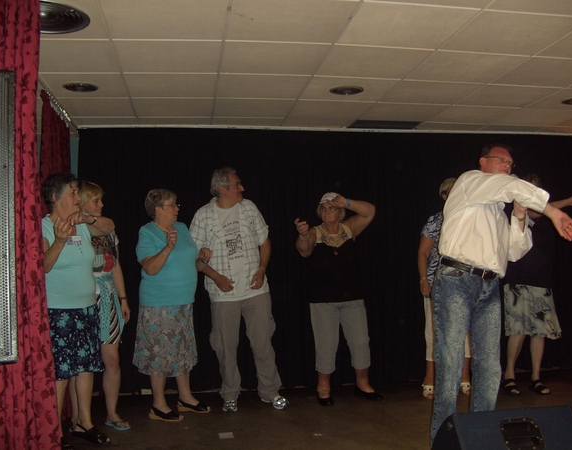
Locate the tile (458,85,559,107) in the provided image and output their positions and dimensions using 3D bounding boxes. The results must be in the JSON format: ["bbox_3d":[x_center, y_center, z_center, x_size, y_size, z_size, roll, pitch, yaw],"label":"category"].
[{"bbox_3d":[1.574,-0.927,4.586,0.600,0.025,0.600,0,-4,-8],"label":"tile"}]

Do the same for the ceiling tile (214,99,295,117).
[{"bbox_3d":[-0.257,-0.899,4.937,0.600,0.025,0.600,0,-4,-8],"label":"ceiling tile"}]

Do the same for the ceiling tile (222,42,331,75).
[{"bbox_3d":[-0.081,-0.975,3.753,0.600,0.025,0.600,0,-4,-8],"label":"ceiling tile"}]

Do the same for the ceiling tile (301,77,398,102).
[{"bbox_3d":[0.428,-0.945,4.446,0.600,0.025,0.600,0,-4,-9],"label":"ceiling tile"}]

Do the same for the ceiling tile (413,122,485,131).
[{"bbox_3d":[1.432,-0.870,5.810,0.600,0.025,0.600,0,-4,-9],"label":"ceiling tile"}]

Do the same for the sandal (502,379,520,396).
[{"bbox_3d":[1.746,1.250,4.962,0.095,0.090,0.245,0,-4,-8],"label":"sandal"}]

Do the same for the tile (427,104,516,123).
[{"bbox_3d":[1.499,-0.895,5.171,0.600,0.025,0.600,0,-4,-8],"label":"tile"}]

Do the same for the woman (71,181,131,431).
[{"bbox_3d":[-1.177,0.498,3.968,0.400,1.570,0.470,-4,-5,43],"label":"woman"}]

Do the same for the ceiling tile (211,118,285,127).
[{"bbox_3d":[-0.343,-0.865,5.542,0.600,0.025,0.600,0,-4,-9],"label":"ceiling tile"}]

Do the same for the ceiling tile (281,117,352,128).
[{"bbox_3d":[0.275,-0.871,5.411,0.600,0.025,0.270,0,-4,-8],"label":"ceiling tile"}]

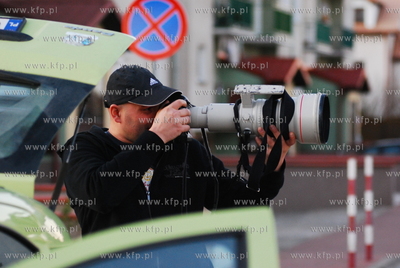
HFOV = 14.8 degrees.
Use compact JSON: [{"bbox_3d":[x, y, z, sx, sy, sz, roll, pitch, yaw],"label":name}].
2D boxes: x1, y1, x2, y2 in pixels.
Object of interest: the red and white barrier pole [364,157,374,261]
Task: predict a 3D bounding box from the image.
[{"bbox_3d":[1.649,0.728,15.000,0.078,1.035,0.078,0,1,0],"label":"red and white barrier pole"}]

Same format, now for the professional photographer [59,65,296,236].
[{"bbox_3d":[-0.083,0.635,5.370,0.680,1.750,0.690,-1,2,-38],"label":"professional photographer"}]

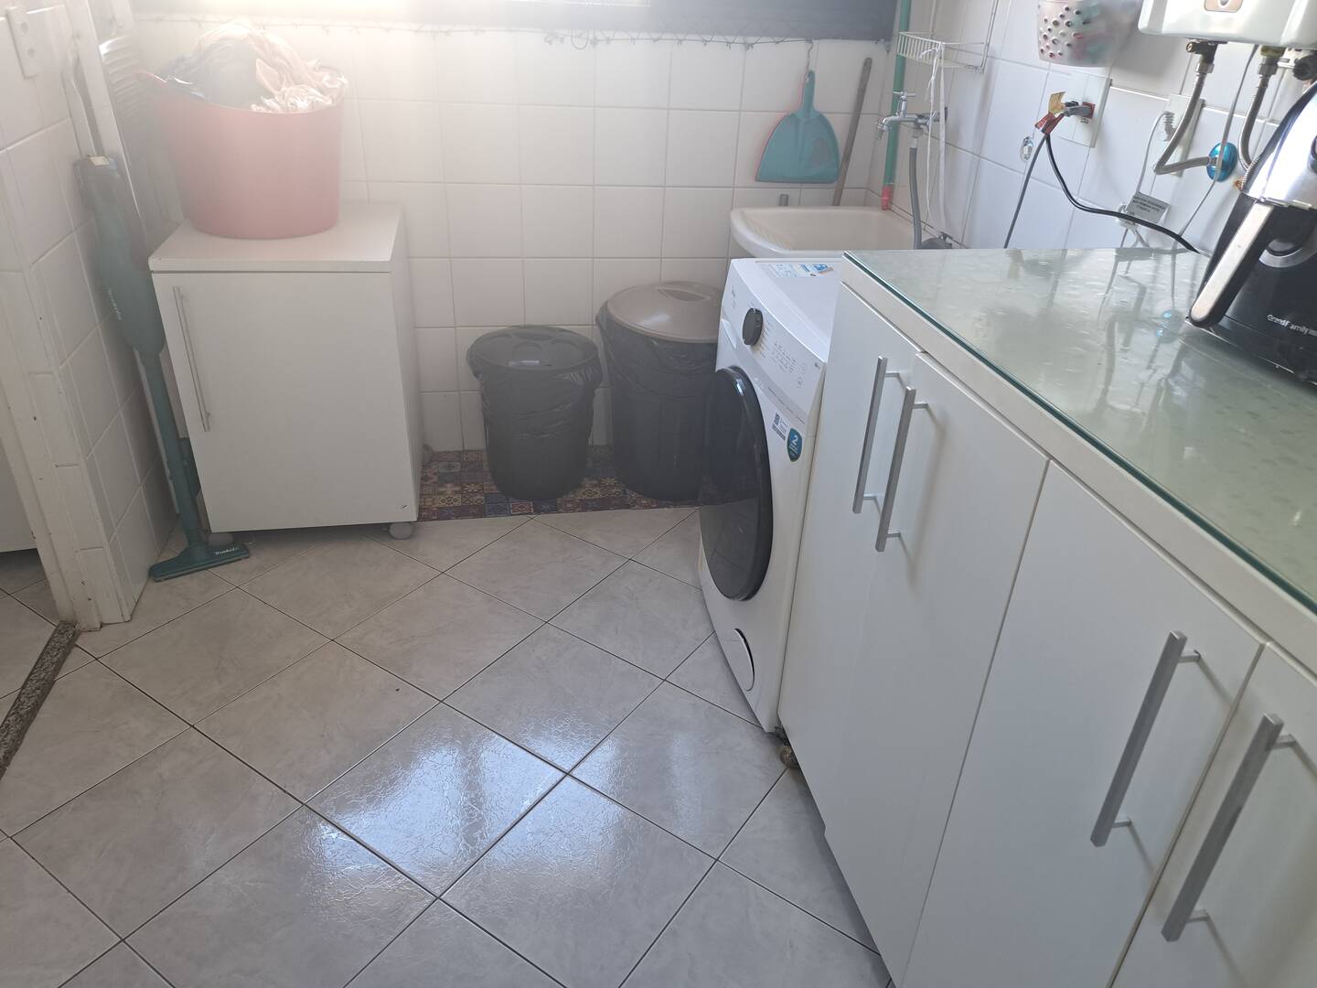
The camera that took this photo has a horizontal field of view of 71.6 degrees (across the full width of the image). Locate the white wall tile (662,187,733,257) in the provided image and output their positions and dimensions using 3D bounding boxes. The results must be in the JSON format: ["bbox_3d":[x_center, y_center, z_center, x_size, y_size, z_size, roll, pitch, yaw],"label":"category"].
[{"bbox_3d":[0.113,-0.792,2.672,0.200,0.200,0.010,-3,30,-11],"label":"white wall tile"}]

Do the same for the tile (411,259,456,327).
[{"bbox_3d":[-0.693,-0.574,2.616,0.200,0.200,0.010,-3,30,-11],"label":"tile"}]

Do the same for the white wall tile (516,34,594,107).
[{"bbox_3d":[-0.265,-1.107,2.382,0.200,0.176,0.010,-3,30,-11],"label":"white wall tile"}]

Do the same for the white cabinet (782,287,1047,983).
[{"bbox_3d":[0.579,0.188,1.390,0.590,0.870,0.575,-3,30,-10],"label":"white cabinet"}]

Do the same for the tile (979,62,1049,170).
[{"bbox_3d":[0.754,-0.798,1.928,0.010,0.200,0.200,-3,30,-11],"label":"tile"}]

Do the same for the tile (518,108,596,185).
[{"bbox_3d":[-0.274,-0.942,2.474,0.200,0.200,0.010,-3,30,-11],"label":"tile"}]

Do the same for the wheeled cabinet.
[{"bbox_3d":[-0.895,-0.332,2.356,0.490,0.690,0.515,-3,30,-11],"label":"wheeled cabinet"}]

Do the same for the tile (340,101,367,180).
[{"bbox_3d":[-0.877,-0.924,2.393,0.202,0.202,0.010,-3,30,-10],"label":"tile"}]

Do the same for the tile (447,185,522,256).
[{"bbox_3d":[-0.481,-0.756,2.535,0.200,0.200,0.010,-3,30,-11],"label":"tile"}]

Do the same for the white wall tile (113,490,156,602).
[{"bbox_3d":[-1.227,0.121,2.147,0.010,0.202,0.200,-3,30,-11],"label":"white wall tile"}]

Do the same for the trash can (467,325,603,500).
[{"bbox_3d":[-0.359,-0.234,2.660,0.365,0.418,0.360,-3,30,-11],"label":"trash can"}]

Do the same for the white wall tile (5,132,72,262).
[{"bbox_3d":[-1.199,-0.585,1.770,0.010,0.200,0.200,-3,30,-11],"label":"white wall tile"}]

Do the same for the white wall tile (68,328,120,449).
[{"bbox_3d":[-1.211,-0.228,1.957,0.010,0.200,0.200,-3,30,-11],"label":"white wall tile"}]

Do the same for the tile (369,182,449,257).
[{"bbox_3d":[-0.686,-0.756,2.527,0.202,0.202,0.010,-3,30,-10],"label":"tile"}]

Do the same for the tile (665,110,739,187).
[{"bbox_3d":[0.123,-0.962,2.548,0.200,0.200,0.010,-3,30,-11],"label":"tile"}]

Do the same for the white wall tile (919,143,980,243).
[{"bbox_3d":[0.713,-0.738,2.219,0.010,0.202,0.202,-3,30,-10],"label":"white wall tile"}]

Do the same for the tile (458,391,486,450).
[{"bbox_3d":[-0.513,-0.231,2.860,0.202,0.202,0.010,-3,30,-10],"label":"tile"}]

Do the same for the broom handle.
[{"bbox_3d":[0.512,-0.694,2.766,0.024,1.139,0.024,1,27,-13],"label":"broom handle"}]

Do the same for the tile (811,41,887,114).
[{"bbox_3d":[0.535,-1.169,2.552,0.202,0.202,0.010,-3,30,-11],"label":"tile"}]

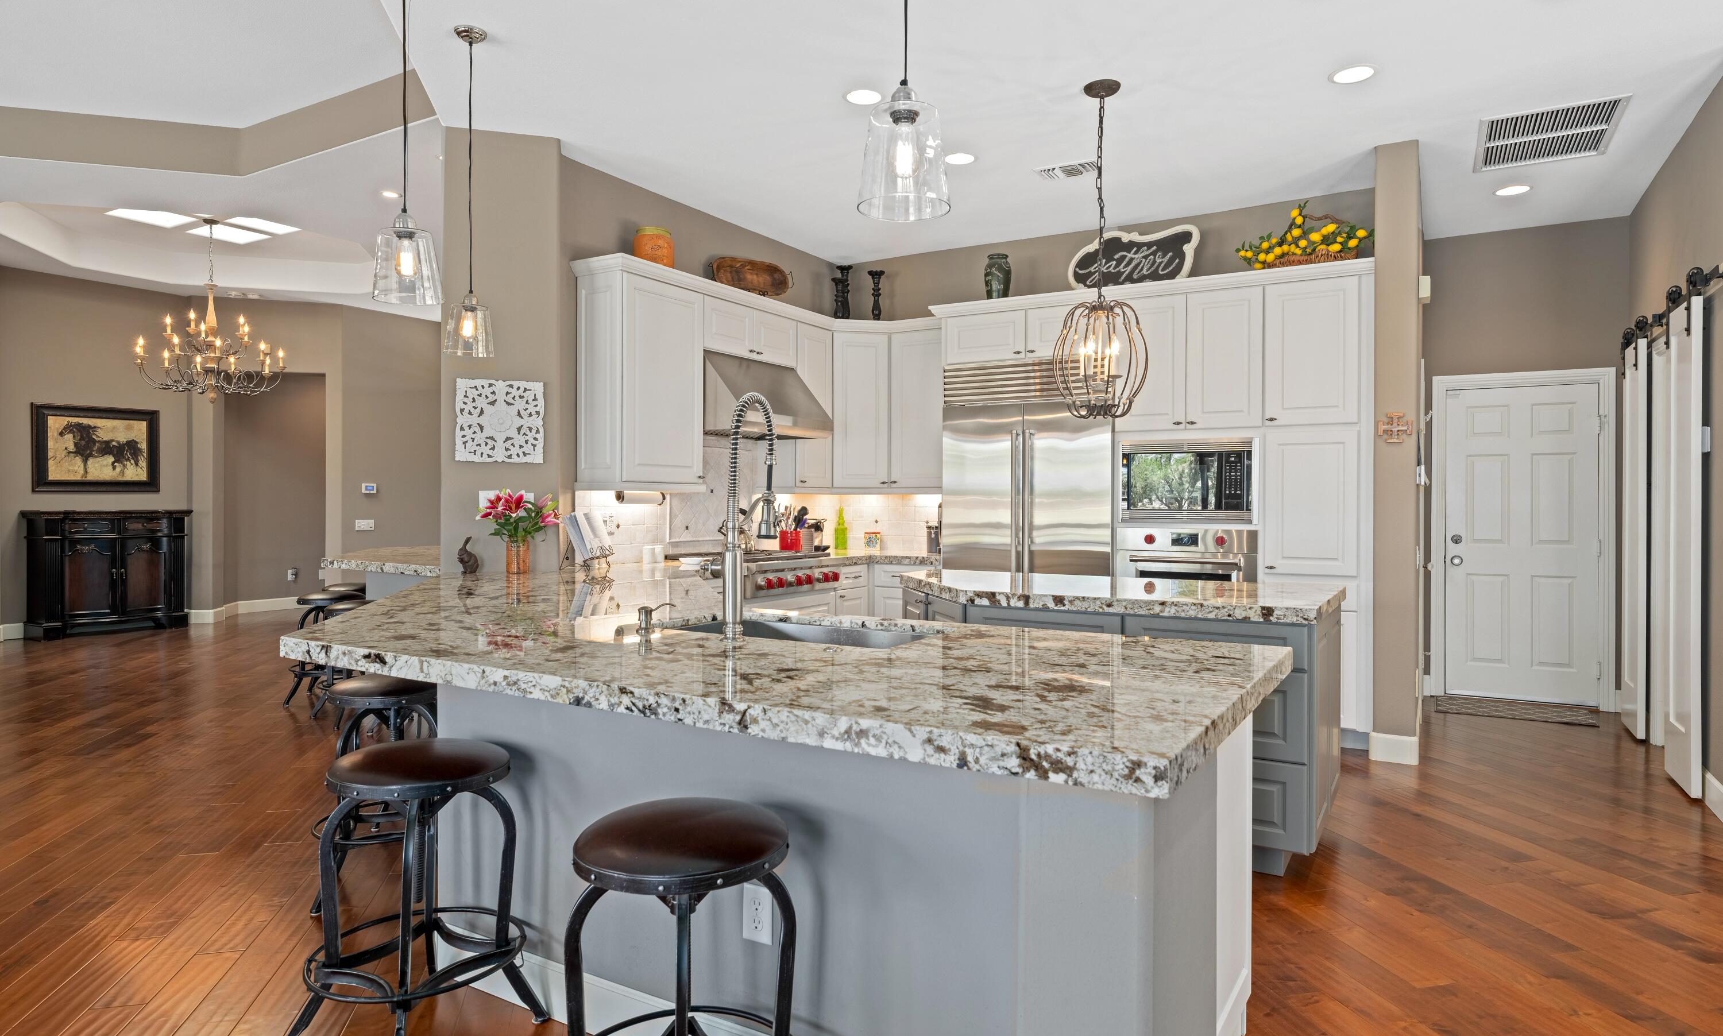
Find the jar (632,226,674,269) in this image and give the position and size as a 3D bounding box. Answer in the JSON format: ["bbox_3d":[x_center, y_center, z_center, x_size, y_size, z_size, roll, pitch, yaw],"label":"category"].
[{"bbox_3d":[-1.141,-1.442,5.257,0.225,0.310,0.225,0,1,0],"label":"jar"}]

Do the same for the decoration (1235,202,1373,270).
[{"bbox_3d":[2.431,-1.514,5.245,0.670,0.430,0.360,0,1,31],"label":"decoration"}]

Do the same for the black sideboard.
[{"bbox_3d":[-7.231,0.527,9.244,0.410,1.170,1.250,1,1,31],"label":"black sideboard"}]

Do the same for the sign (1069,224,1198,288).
[{"bbox_3d":[1.631,-1.515,5.790,0.808,0.385,0.060,1,1,31],"label":"sign"}]

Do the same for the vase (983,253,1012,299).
[{"bbox_3d":[0.872,-1.539,6.159,0.185,0.340,0.185,0,1,0],"label":"vase"}]

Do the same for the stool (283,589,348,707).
[{"bbox_3d":[-3.371,0.823,6.106,0.500,0.660,0.500,0,0,-12],"label":"stool"}]

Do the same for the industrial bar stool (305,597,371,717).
[{"bbox_3d":[-2.840,0.826,5.460,0.460,0.670,0.460,0,1,-14],"label":"industrial bar stool"}]

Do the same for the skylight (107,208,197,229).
[{"bbox_3d":[-6.133,-2.608,8.272,0.490,0.030,0.490,0,1,31],"label":"skylight"}]

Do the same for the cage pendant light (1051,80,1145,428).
[{"bbox_3d":[1.004,-1.114,4.047,0.395,1.395,0.395,1,1,31],"label":"cage pendant light"}]

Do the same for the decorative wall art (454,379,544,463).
[{"bbox_3d":[-1.761,-0.472,4.660,0.410,0.405,0.025,0,1,-14],"label":"decorative wall art"}]

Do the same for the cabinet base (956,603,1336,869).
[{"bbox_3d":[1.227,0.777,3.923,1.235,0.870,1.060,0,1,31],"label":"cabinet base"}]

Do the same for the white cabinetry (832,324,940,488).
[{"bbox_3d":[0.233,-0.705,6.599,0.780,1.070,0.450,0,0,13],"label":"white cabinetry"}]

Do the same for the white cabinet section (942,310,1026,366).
[{"bbox_3d":[0.910,-1.113,6.155,0.528,0.287,0.560,1,1,30],"label":"white cabinet section"}]

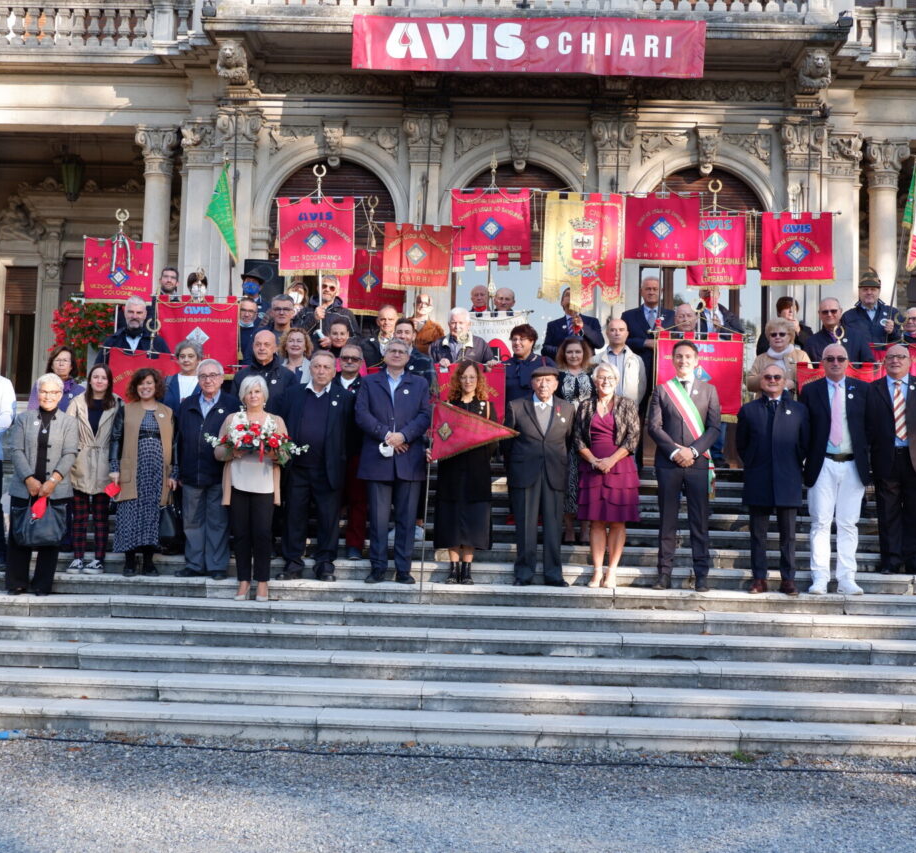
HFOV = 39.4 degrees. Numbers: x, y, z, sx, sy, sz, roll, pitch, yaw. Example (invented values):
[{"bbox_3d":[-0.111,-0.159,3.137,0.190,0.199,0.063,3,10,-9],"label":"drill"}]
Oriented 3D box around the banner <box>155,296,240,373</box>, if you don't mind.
[{"bbox_3d":[-2.367,-0.800,11.628,0.770,0.780,0.080,1,-4,2],"label":"banner"}]

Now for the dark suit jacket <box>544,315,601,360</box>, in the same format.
[{"bbox_3d":[1.108,-0.716,12.481,0.570,0.770,0.340,1,-4,2],"label":"dark suit jacket"}]

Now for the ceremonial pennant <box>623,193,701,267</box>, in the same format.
[{"bbox_3d":[1.901,-1.831,11.957,0.720,0.680,0.060,1,-4,4],"label":"ceremonial pennant"}]

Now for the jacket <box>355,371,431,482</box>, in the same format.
[{"bbox_3d":[-0.486,-0.001,9.490,0.564,0.832,0.350,2,-4,-1],"label":"jacket"}]

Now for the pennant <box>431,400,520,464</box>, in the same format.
[{"bbox_3d":[0.117,0.045,9.620,0.670,0.460,0.100,1,-4,2],"label":"pennant"}]

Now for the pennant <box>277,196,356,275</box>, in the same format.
[{"bbox_3d":[-1.331,-1.787,12.038,0.760,0.740,0.060,2,-4,0],"label":"pennant"}]

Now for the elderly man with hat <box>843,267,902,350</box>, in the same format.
[{"bbox_3d":[3.887,-0.502,12.071,0.560,1.860,0.400,1,-4,7],"label":"elderly man with hat"}]

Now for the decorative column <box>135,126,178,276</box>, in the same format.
[{"bbox_3d":[-3.977,-2.194,16.733,0.540,3.500,0.540,1,-4,2],"label":"decorative column"}]

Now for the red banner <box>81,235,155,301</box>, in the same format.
[{"bbox_3d":[-3.163,-1.463,11.920,0.675,0.622,0.080,2,-4,-3],"label":"red banner"}]

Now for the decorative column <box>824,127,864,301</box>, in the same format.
[{"bbox_3d":[4.976,-2.146,16.484,0.513,3.400,0.420,1,-4,2],"label":"decorative column"}]

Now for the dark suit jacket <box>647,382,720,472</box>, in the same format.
[{"bbox_3d":[1.692,-0.015,9.603,0.560,0.700,0.340,1,-4,7],"label":"dark suit jacket"}]

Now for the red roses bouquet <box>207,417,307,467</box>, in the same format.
[{"bbox_3d":[-1.431,0.103,9.134,0.720,0.370,0.340,2,-4,-3],"label":"red roses bouquet"}]

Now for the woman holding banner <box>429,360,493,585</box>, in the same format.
[{"bbox_3d":[0.019,0.336,9.503,0.475,1.663,0.400,1,-4,1],"label":"woman holding banner"}]

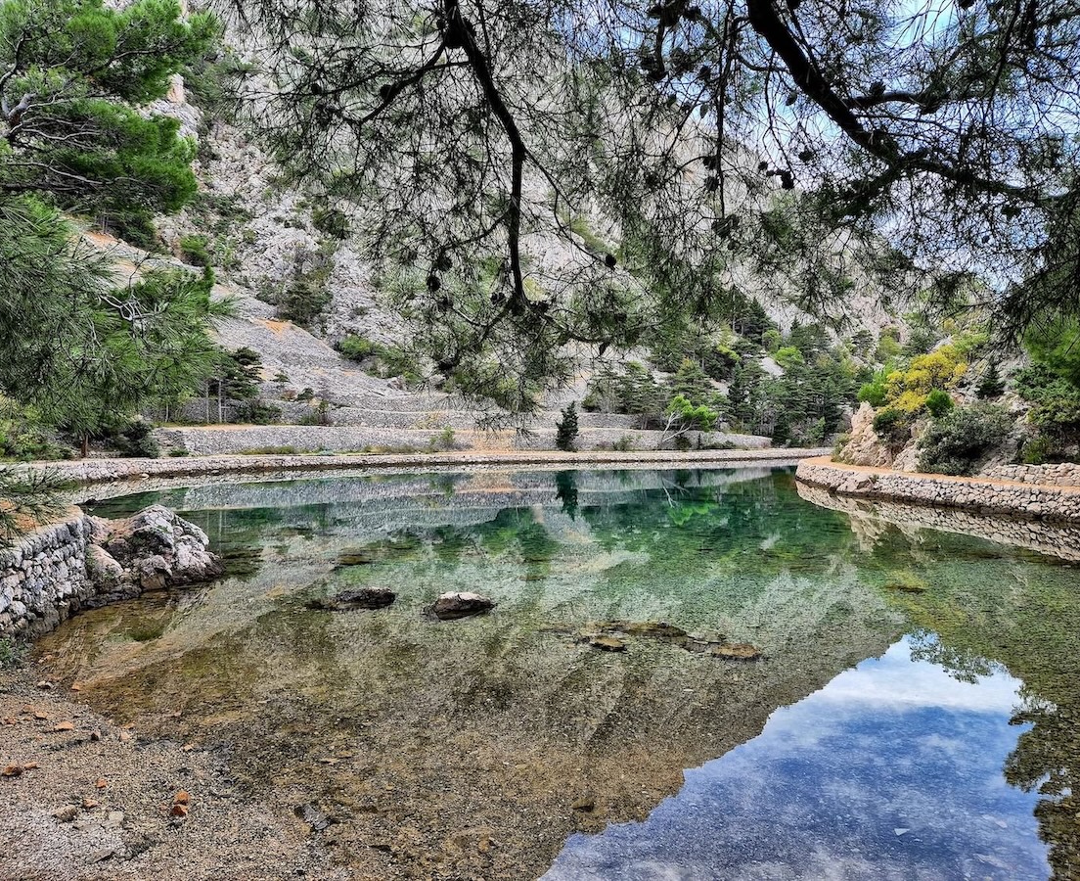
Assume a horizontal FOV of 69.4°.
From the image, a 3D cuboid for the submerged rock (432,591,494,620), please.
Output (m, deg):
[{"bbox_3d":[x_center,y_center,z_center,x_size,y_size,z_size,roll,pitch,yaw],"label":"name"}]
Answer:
[{"bbox_3d":[-0.817,1.755,8.300,0.600,0.260,0.420,0,0,-20],"label":"submerged rock"}]

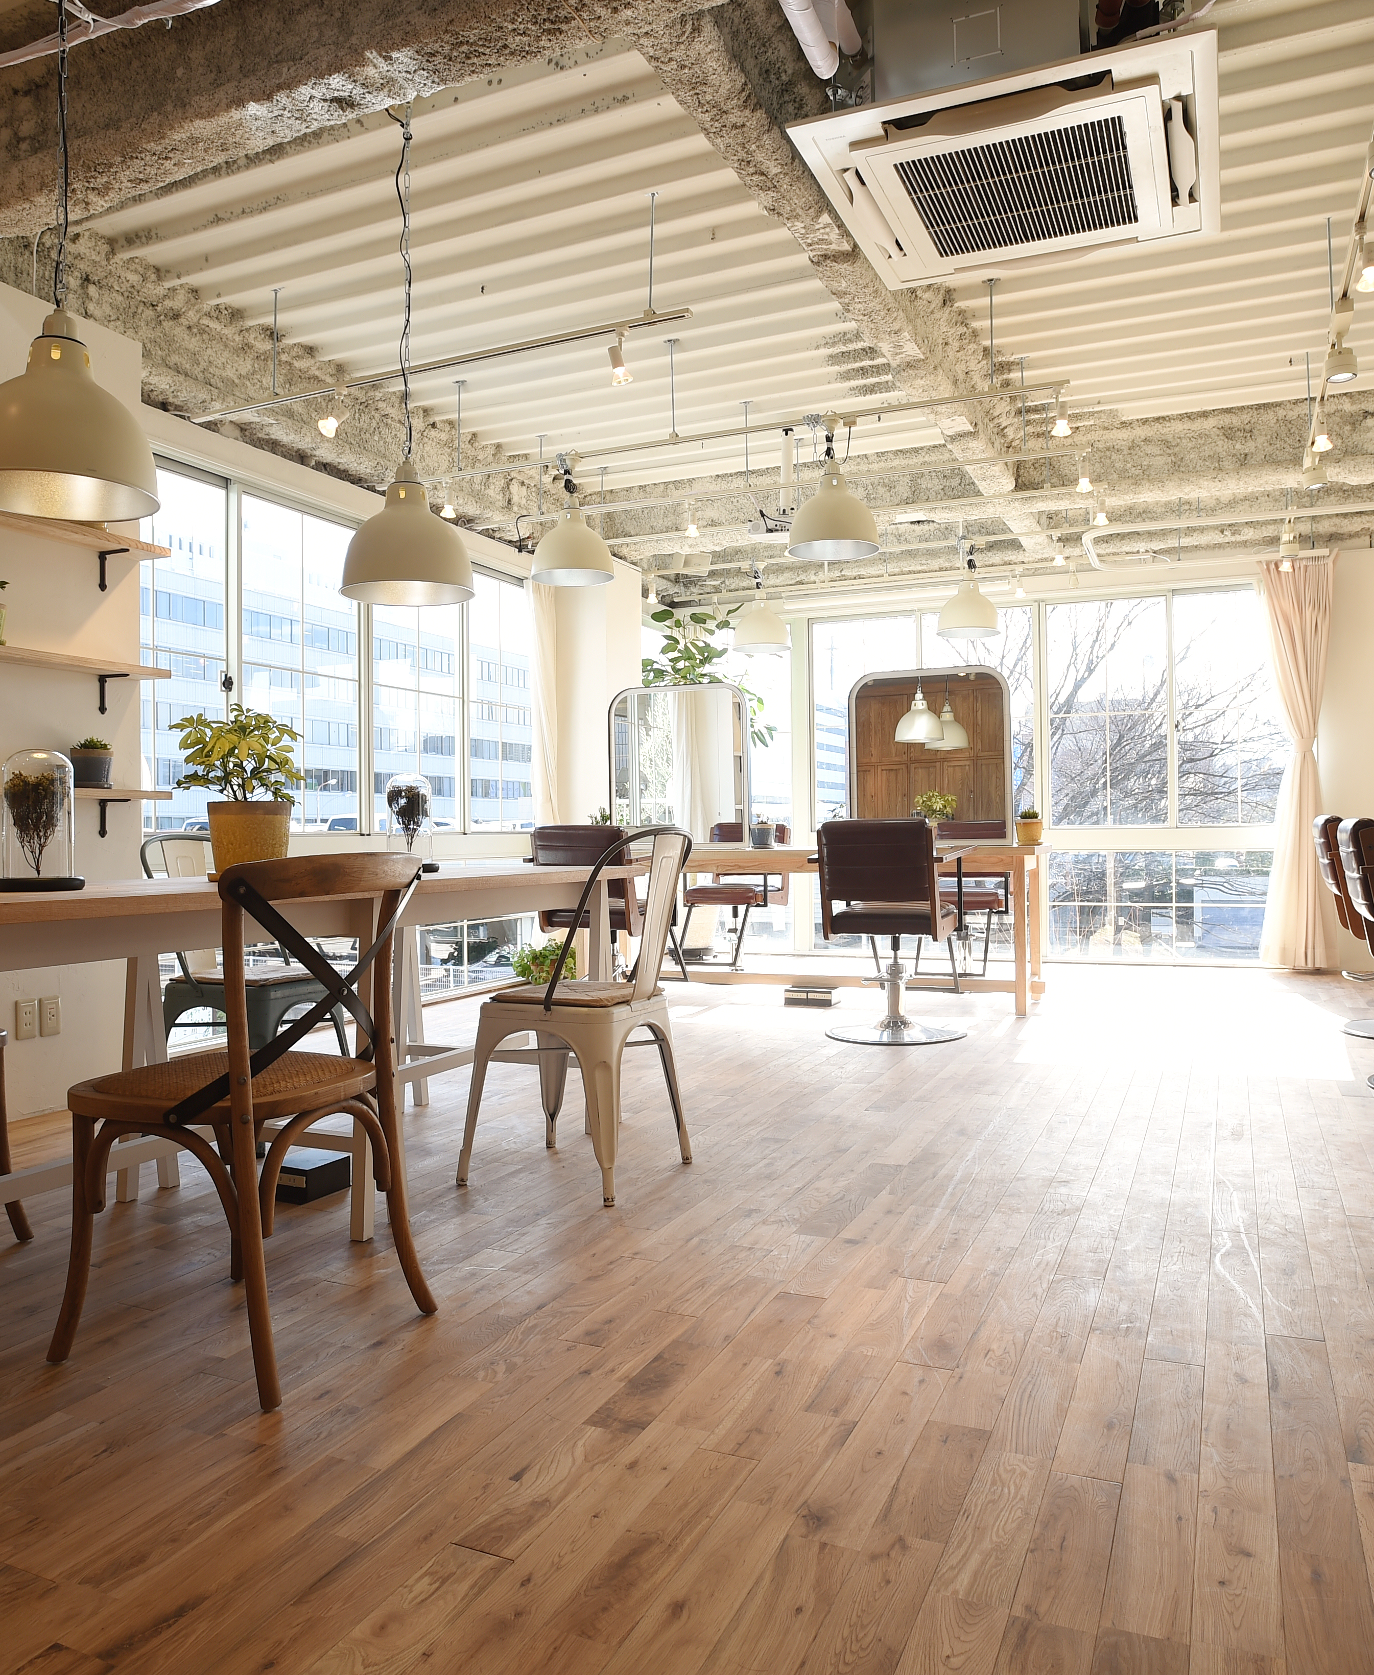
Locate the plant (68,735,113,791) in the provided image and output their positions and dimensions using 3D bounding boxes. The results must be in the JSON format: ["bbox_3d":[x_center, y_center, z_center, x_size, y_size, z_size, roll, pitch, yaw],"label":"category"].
[{"bbox_3d":[-1.852,-0.228,3.697,0.120,0.168,0.120,0,0,25],"label":"plant"}]

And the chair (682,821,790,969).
[{"bbox_3d":[0.309,0.375,7.094,0.610,0.890,0.850,0,0,25],"label":"chair"}]

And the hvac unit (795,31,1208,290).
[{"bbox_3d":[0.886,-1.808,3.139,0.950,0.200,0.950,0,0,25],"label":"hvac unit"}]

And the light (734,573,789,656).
[{"bbox_3d":[0.437,-1.313,6.916,0.343,0.463,0.343,0,0,0],"label":"light"}]

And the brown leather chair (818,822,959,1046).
[{"bbox_3d":[0.892,0.384,4.993,0.610,0.890,0.850,0,0,25],"label":"brown leather chair"}]

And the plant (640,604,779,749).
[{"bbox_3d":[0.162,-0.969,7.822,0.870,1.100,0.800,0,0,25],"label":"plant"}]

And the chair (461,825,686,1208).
[{"bbox_3d":[-0.256,0.411,2.978,0.490,0.865,0.440,0,0,25],"label":"chair"}]

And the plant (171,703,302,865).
[{"bbox_3d":[-0.987,-0.097,2.610,0.290,0.390,0.295,0,0,25],"label":"plant"}]

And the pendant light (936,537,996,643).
[{"bbox_3d":[1.539,-1.346,6.479,0.343,0.531,0.343,0,0,25],"label":"pendant light"}]

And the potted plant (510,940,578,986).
[{"bbox_3d":[-0.749,0.692,6.373,0.334,0.274,0.334,0,0,0],"label":"potted plant"}]

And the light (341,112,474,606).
[{"bbox_3d":[-0.745,-1.286,3.160,0.346,1.285,0.346,0,0,0],"label":"light"}]

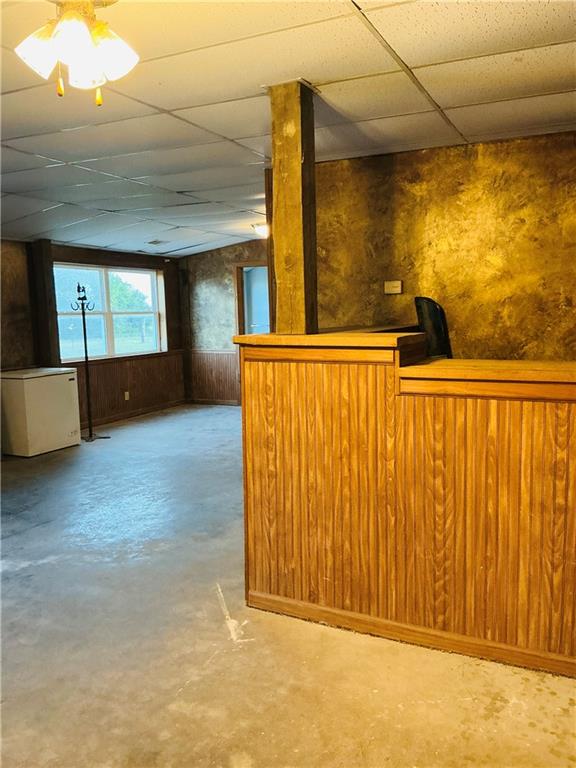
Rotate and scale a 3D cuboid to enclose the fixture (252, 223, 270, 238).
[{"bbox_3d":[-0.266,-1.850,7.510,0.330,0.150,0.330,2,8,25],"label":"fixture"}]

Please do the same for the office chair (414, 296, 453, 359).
[{"bbox_3d":[1.022,0.119,3.463,0.650,1.200,0.620,-2,7,-5],"label":"office chair"}]

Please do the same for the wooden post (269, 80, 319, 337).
[{"bbox_3d":[0.029,-0.779,2.857,0.145,1.098,0.140,2,8,25],"label":"wooden post"}]

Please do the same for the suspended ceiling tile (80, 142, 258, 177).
[{"bbox_3d":[-0.767,-1.502,4.189,1.220,0.020,0.610,2,8,25],"label":"suspended ceiling tile"}]

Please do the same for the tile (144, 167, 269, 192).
[{"bbox_3d":[-0.508,-1.579,4.735,1.220,0.020,0.610,2,8,25],"label":"tile"}]

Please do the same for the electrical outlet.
[{"bbox_3d":[0.698,-0.640,4.120,0.116,0.077,0.018,2,8,25],"label":"electrical outlet"}]

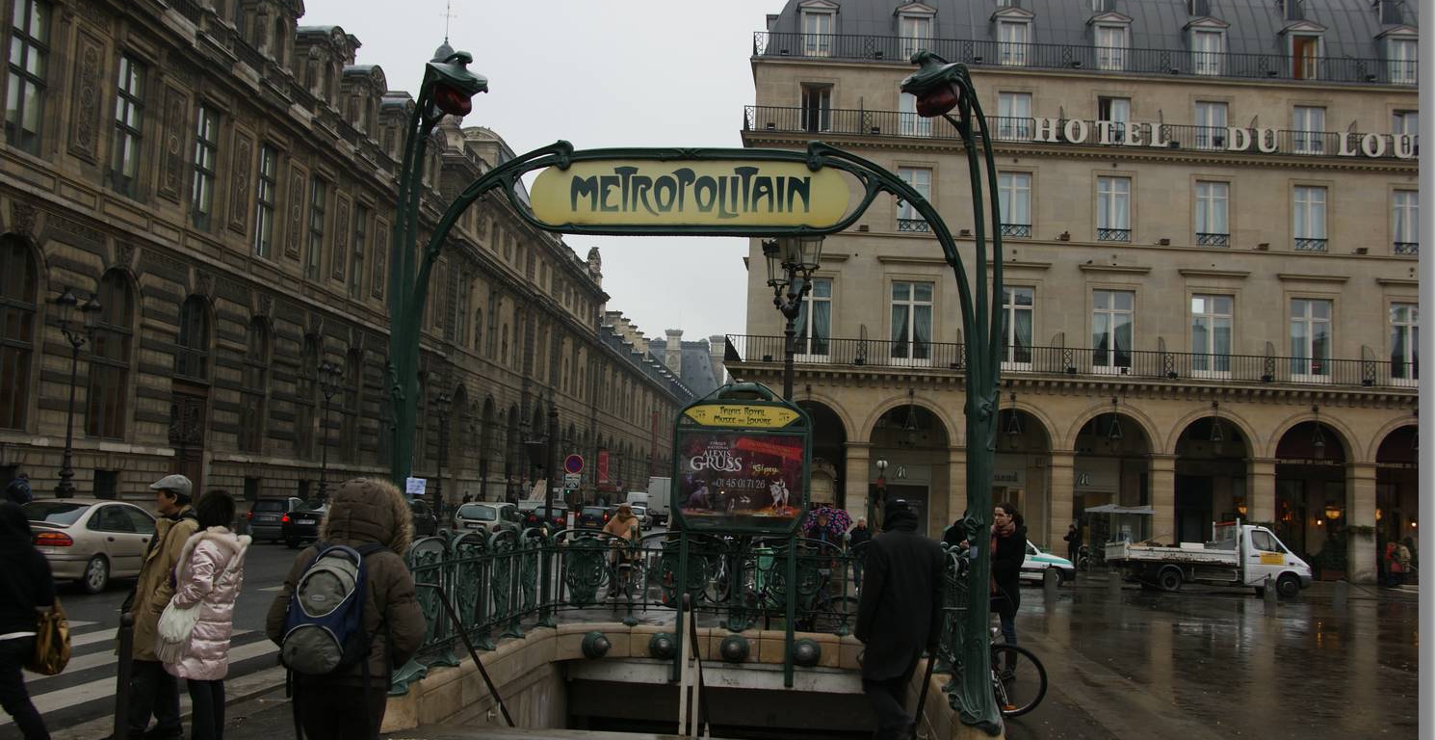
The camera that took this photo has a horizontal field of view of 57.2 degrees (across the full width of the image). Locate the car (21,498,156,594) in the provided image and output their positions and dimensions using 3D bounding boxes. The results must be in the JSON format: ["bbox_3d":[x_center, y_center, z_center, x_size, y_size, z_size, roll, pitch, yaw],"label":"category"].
[{"bbox_3d":[-10.380,2.860,21.750,1.760,1.430,4.500,2,-6,3],"label":"car"}]

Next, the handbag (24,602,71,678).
[{"bbox_3d":[-3.730,1.502,7.350,0.290,0.400,0.170,5,-6,-25],"label":"handbag"}]

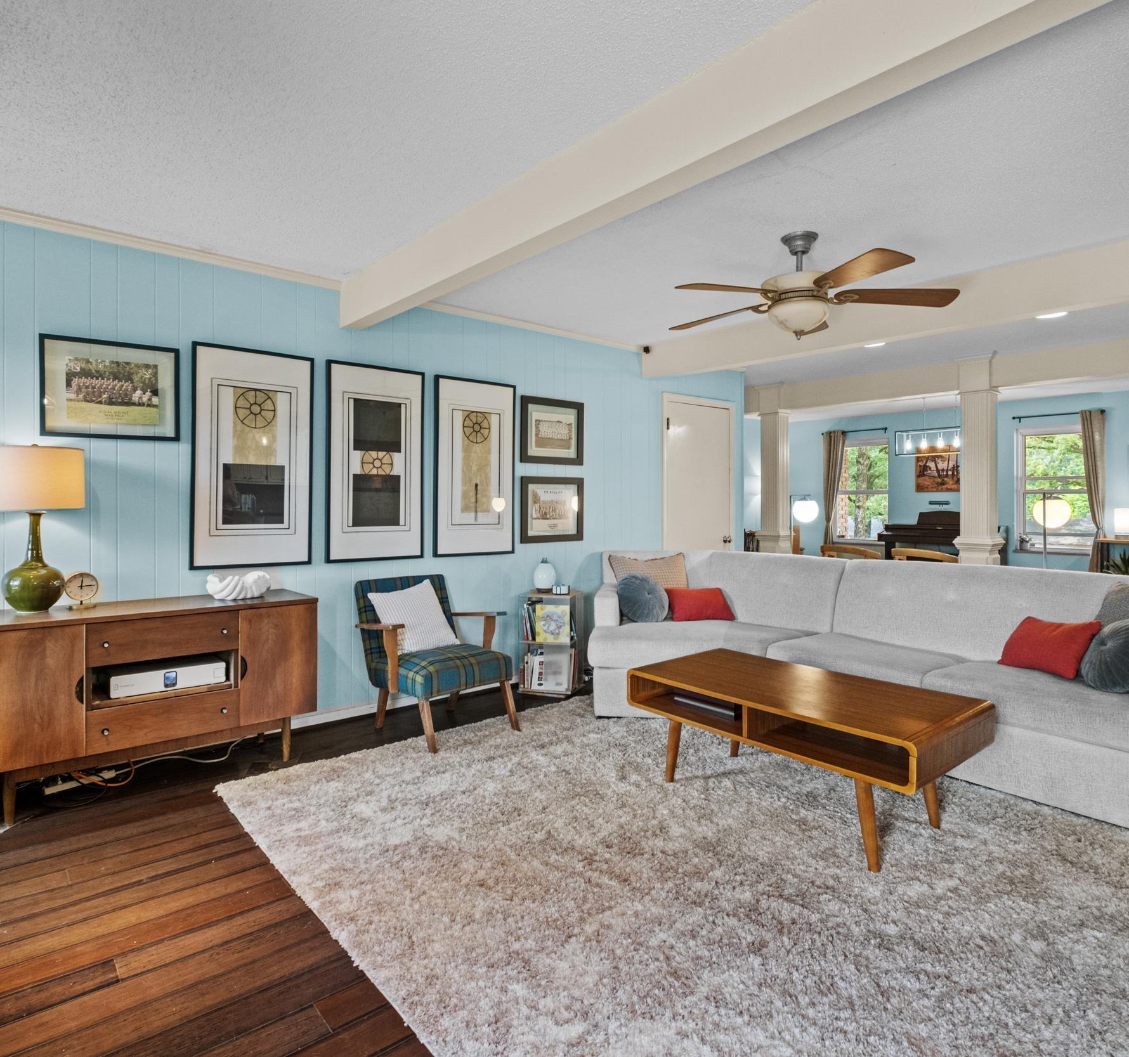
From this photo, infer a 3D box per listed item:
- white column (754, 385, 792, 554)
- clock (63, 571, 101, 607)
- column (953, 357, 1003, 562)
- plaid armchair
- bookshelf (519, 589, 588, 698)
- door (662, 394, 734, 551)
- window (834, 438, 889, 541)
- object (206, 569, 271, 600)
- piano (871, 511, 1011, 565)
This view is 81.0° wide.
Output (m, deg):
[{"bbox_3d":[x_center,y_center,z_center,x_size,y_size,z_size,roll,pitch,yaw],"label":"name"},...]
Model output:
[{"bbox_3d":[2.218,-0.319,7.023,0.270,2.420,0.270,-1,2,-43],"label":"white column"},{"bbox_3d":[-2.020,0.256,2.770,0.050,0.155,0.125,1,1,33],"label":"clock"},{"bbox_3d":[3.407,-0.213,5.427,0.270,2.420,0.270,-1,1,-38],"label":"column"},{"bbox_3d":[-0.671,0.674,3.542,0.620,0.780,0.680,-1,2,-39],"label":"plaid armchair"},{"bbox_3d":[-0.080,0.719,4.300,0.350,0.630,0.320,0,1,12],"label":"bookshelf"},{"bbox_3d":[1.136,-0.041,5.517,0.850,2.080,0.080,-1,1,-38],"label":"door"},{"bbox_3d":[4.422,-0.580,9.829,0.140,1.551,0.860,-1,2,-43],"label":"window"},{"bbox_3d":[-1.520,0.264,3.090,0.265,0.120,0.150,-1,1,-31],"label":"object"},{"bbox_3d":[4.982,0.296,8.743,0.460,1.020,1.420,-1,2,-43],"label":"piano"}]

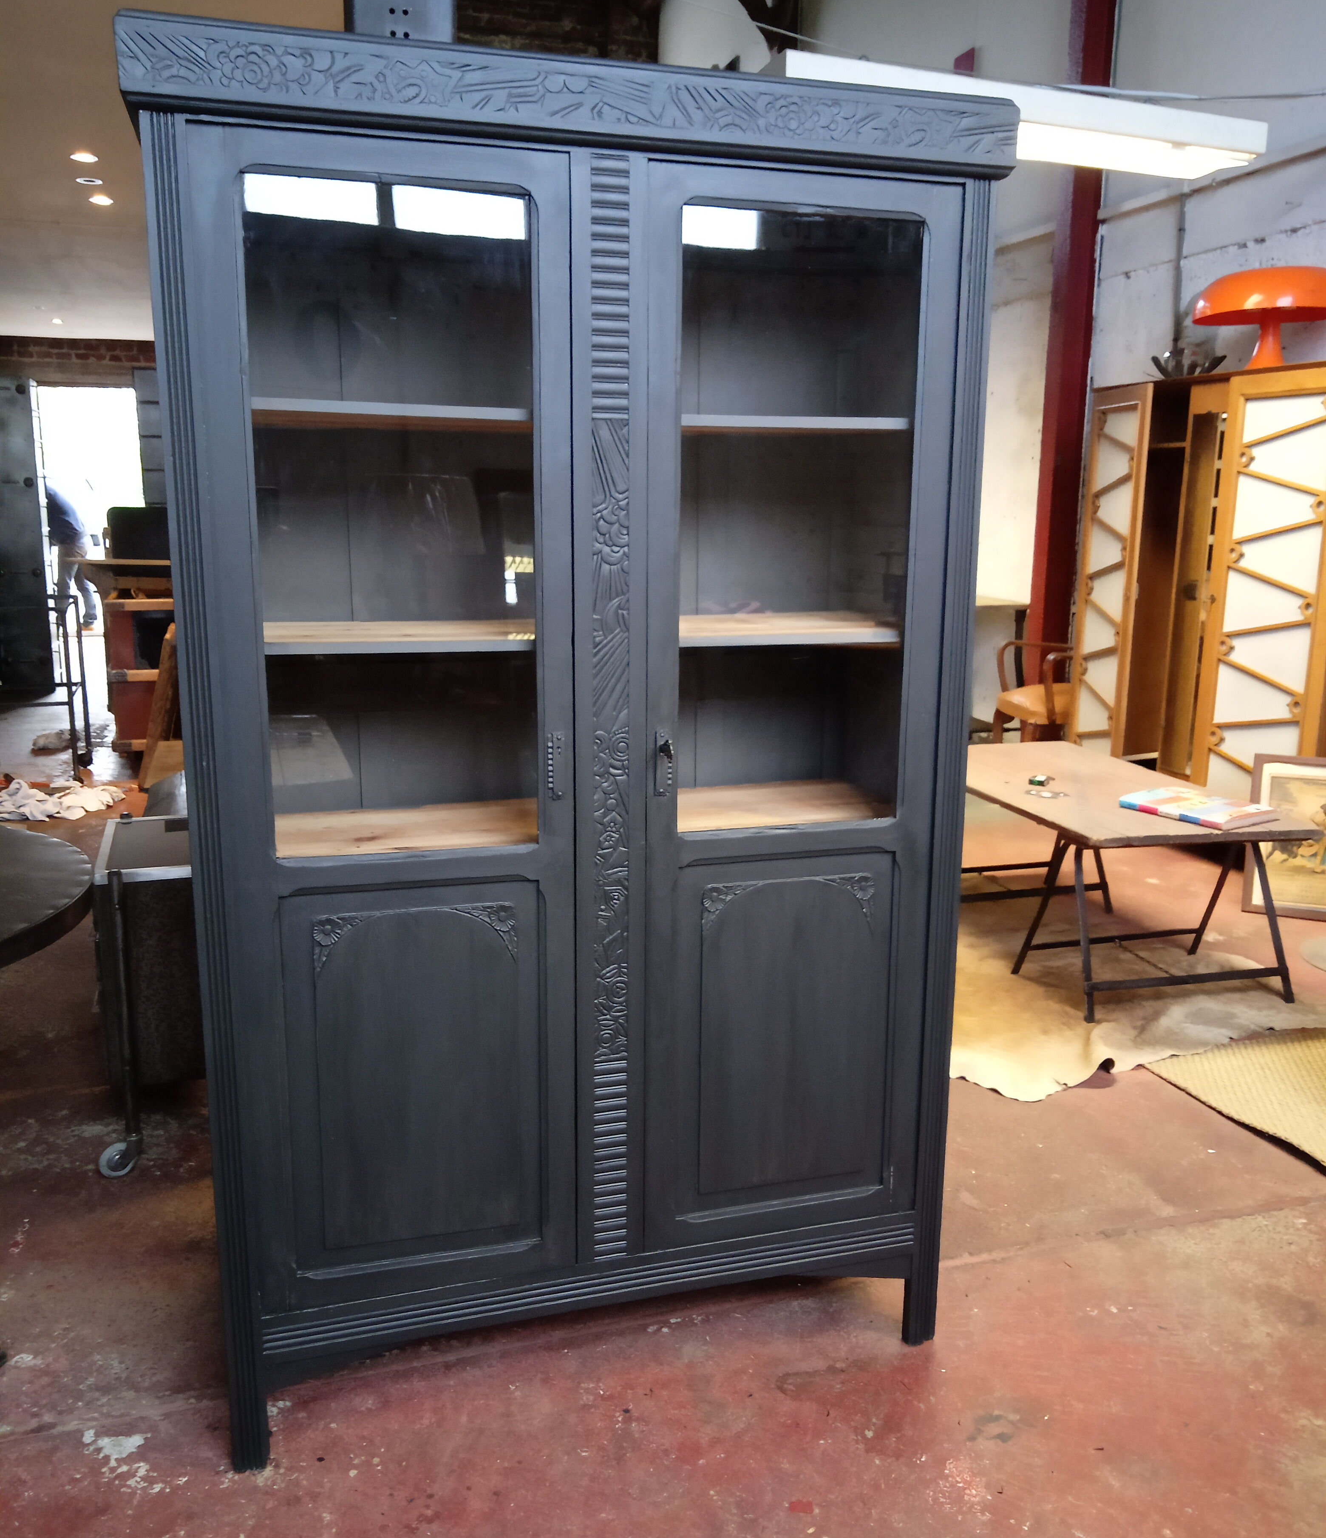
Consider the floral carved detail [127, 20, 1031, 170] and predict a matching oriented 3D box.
[{"bbox_3d":[-0.070,-0.819,1.631,1.118,0.080,0.035,-3,12,-16],"label":"floral carved detail"}]

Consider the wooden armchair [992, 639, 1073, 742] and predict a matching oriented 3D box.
[{"bbox_3d":[1.830,-0.259,6.000,0.560,0.800,0.550,-2,12,-11],"label":"wooden armchair"}]

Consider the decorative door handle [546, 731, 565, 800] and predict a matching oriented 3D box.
[{"bbox_3d":[-0.139,0.000,1.783,0.025,0.095,0.030,-3,12,-16],"label":"decorative door handle"}]

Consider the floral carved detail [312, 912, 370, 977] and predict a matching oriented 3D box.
[{"bbox_3d":[-0.425,0.229,1.763,0.077,0.078,0.015,-3,12,-16],"label":"floral carved detail"}]

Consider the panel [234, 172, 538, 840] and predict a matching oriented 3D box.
[{"bbox_3d":[-0.332,-0.301,1.685,0.342,0.842,0.020,-3,12,-16],"label":"panel"}]

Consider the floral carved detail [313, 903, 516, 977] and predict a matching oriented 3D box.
[{"bbox_3d":[-0.332,0.230,1.791,0.272,0.088,0.015,-3,12,-16],"label":"floral carved detail"}]

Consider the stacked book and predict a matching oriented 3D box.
[{"bbox_3d":[1.568,0.117,3.887,0.250,0.026,0.335,-7,14,-32],"label":"stacked book"}]

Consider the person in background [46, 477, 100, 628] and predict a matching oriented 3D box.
[{"bbox_3d":[-6.237,-2.218,13.800,0.750,1.580,0.480,0,12,0],"label":"person in background"}]

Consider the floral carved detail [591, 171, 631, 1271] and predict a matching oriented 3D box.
[{"bbox_3d":[-0.072,-0.021,1.812,0.052,1.523,0.020,-3,12,-16],"label":"floral carved detail"}]

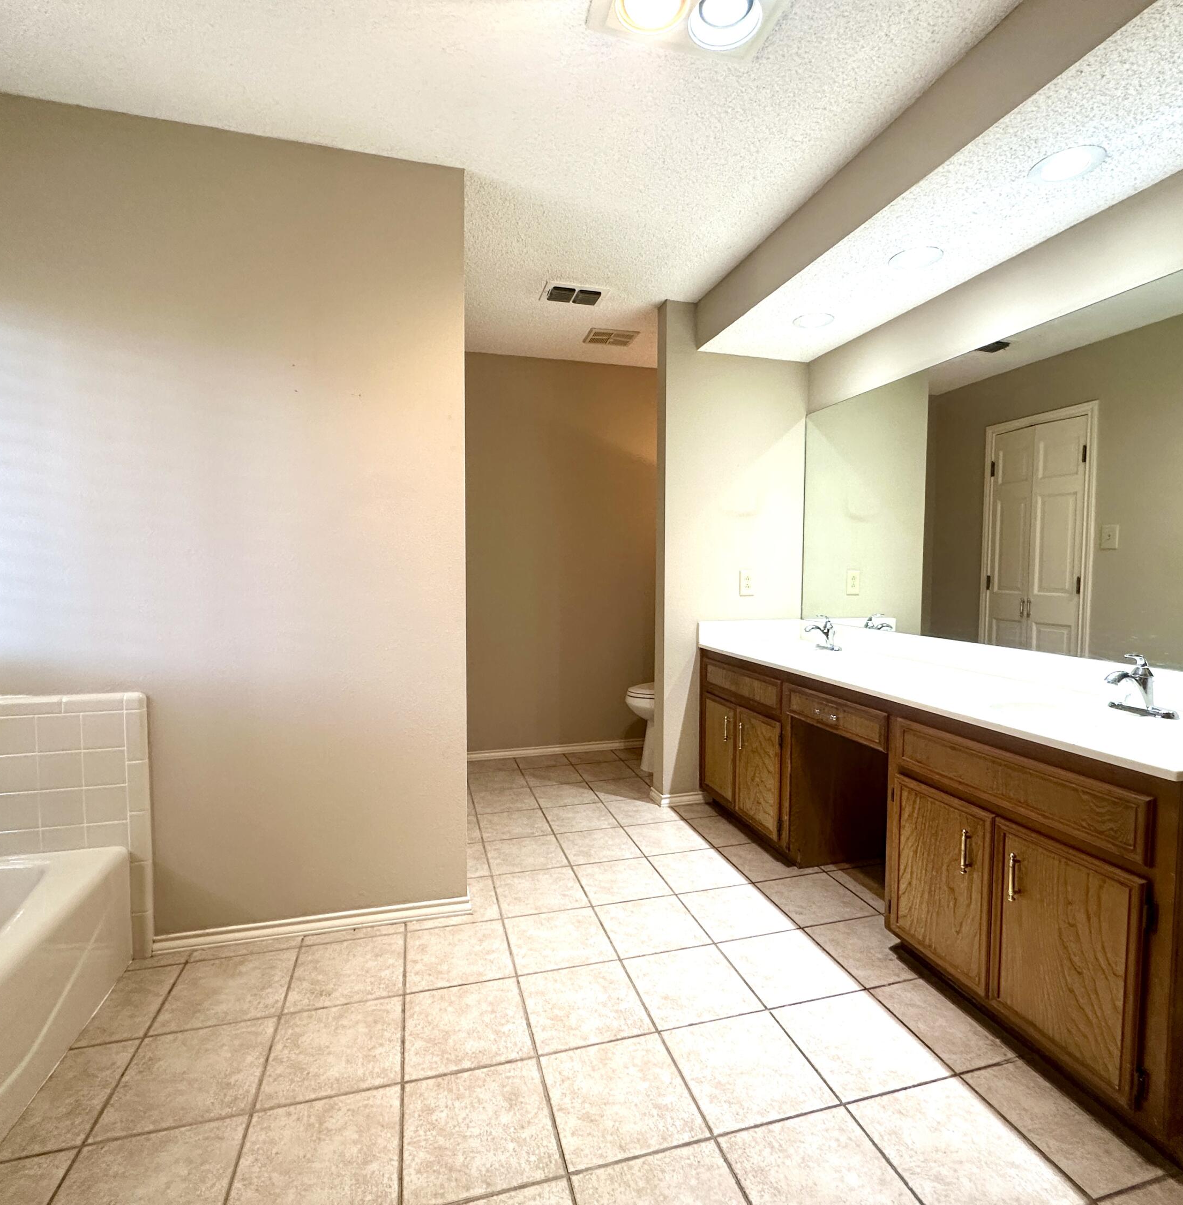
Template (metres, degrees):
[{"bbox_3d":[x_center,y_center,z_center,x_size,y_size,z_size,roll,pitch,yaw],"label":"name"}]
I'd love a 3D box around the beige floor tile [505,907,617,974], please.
[{"bbox_3d":[-0.104,1.082,2.082,0.306,0.010,0.306,-1,4,-15],"label":"beige floor tile"}]

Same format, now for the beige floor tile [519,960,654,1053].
[{"bbox_3d":[-0.020,1.101,1.779,0.306,0.010,0.306,-1,4,-15],"label":"beige floor tile"}]

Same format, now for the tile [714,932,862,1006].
[{"bbox_3d":[0.580,1.081,1.929,0.305,0.010,0.305,-1,3,-15],"label":"tile"}]

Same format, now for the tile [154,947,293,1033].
[{"bbox_3d":[-1.008,1.083,1.818,0.305,0.010,0.305,-1,3,-15],"label":"tile"}]

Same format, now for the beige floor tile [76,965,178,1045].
[{"bbox_3d":[-1.236,1.085,1.752,0.154,0.010,0.307,-1,3,-15],"label":"beige floor tile"}]

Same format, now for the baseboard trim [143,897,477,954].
[{"bbox_3d":[-0.867,1.034,2.090,0.954,0.056,0.015,-1,3,-15],"label":"baseboard trim"}]

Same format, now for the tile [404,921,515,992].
[{"bbox_3d":[-0.406,1.075,1.984,0.305,0.010,0.305,-1,3,-15],"label":"tile"}]

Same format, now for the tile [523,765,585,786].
[{"bbox_3d":[-0.218,0.986,3.681,0.306,0.010,0.306,-1,4,-15],"label":"tile"}]

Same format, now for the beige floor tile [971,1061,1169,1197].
[{"bbox_3d":[1.013,1.111,1.393,0.226,0.010,0.307,-1,3,-15],"label":"beige floor tile"}]

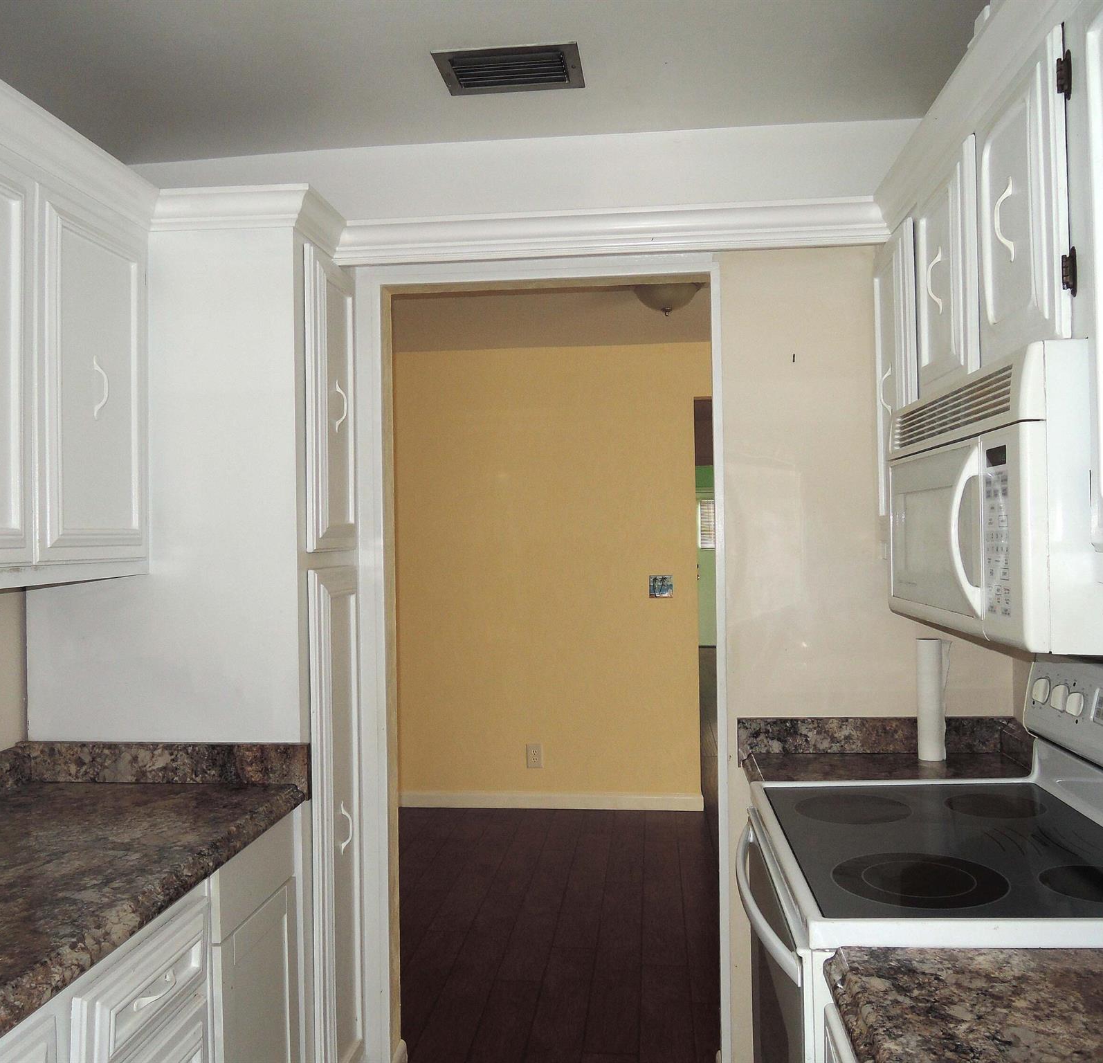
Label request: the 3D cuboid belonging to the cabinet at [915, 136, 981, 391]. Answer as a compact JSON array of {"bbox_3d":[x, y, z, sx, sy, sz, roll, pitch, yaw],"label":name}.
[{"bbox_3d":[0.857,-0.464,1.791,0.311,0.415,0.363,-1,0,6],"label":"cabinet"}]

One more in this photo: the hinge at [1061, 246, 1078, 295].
[{"bbox_3d":[0.664,-0.335,1.263,0.017,0.063,0.023,-1,0,6],"label":"hinge"}]

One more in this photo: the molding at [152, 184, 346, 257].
[{"bbox_3d":[-0.667,-0.675,2.202,0.377,0.072,0.354,-1,0,6],"label":"molding"}]

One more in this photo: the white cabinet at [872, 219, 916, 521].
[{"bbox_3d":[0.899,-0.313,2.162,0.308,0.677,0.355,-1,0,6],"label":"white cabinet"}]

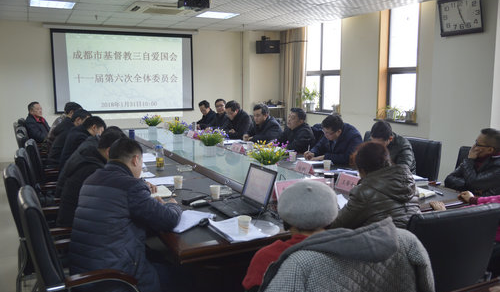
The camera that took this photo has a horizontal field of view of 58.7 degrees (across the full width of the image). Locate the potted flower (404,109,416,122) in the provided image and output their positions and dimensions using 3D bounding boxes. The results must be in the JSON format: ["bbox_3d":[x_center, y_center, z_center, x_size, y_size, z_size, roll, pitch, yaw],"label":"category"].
[{"bbox_3d":[2.315,-0.441,6.429,0.150,0.170,0.150,-4,9,-26],"label":"potted flower"}]

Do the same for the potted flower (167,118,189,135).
[{"bbox_3d":[-0.857,-0.177,5.347,0.300,0.285,0.280,-4,9,-26],"label":"potted flower"}]

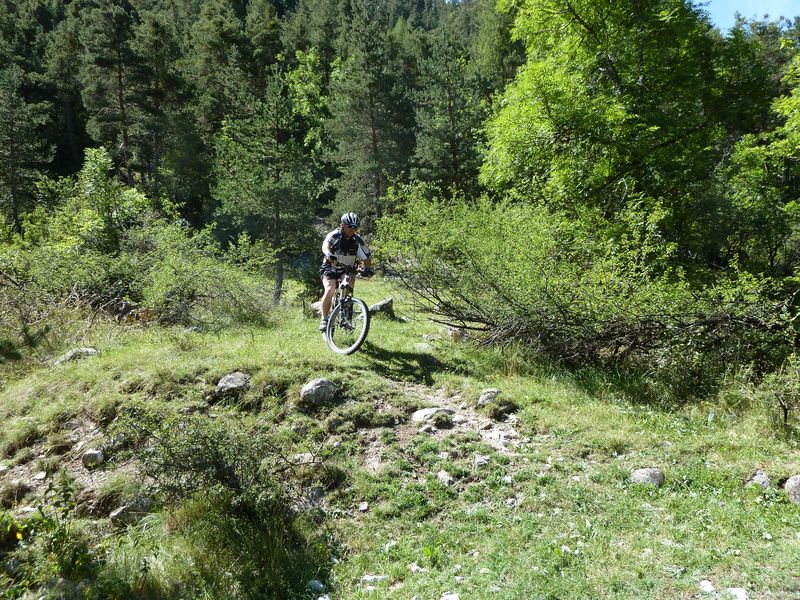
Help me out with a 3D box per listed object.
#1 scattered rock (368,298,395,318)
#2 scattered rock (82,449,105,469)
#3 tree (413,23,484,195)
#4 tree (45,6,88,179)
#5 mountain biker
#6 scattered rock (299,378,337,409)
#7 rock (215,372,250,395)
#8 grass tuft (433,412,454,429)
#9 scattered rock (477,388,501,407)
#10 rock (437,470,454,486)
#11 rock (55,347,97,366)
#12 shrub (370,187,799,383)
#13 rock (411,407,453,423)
[{"bbox_3d":[-0.317,0.155,9.400,0.480,0.330,0.380,-3,3,0],"label":"scattered rock"},{"bbox_3d":[-2.334,1.207,4.400,0.150,0.130,0.130,-1,6,0],"label":"scattered rock"},{"bbox_3d":[1.721,-5.978,20.500,2.700,7.700,2.700,-3,3,0],"label":"tree"},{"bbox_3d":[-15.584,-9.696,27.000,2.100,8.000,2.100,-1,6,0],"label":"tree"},{"bbox_3d":[-0.674,-0.340,7.150,0.620,1.460,0.750,-4,4,-22],"label":"mountain biker"},{"bbox_3d":[-0.757,0.864,5.400,0.340,0.240,0.280,-3,3,0],"label":"scattered rock"},{"bbox_3d":[-1.594,0.795,5.500,0.310,0.180,0.230,-1,6,0],"label":"rock"},{"bbox_3d":[0.388,1.074,5.150,0.190,0.130,0.170,-2,1,0],"label":"grass tuft"},{"bbox_3d":[0.819,0.903,5.350,0.210,0.160,0.180,-3,3,0],"label":"scattered rock"},{"bbox_3d":[0.287,1.131,3.650,0.105,0.090,0.090,-1,6,0],"label":"rock"},{"bbox_3d":[-3.751,0.655,6.700,0.500,0.200,0.340,-4,4,-24],"label":"rock"},{"bbox_3d":[1.950,-0.220,6.900,4.400,2.150,2.500,-1,6,0],"label":"shrub"},{"bbox_3d":[0.262,0.921,4.650,0.330,0.110,0.220,-1,6,0],"label":"rock"}]

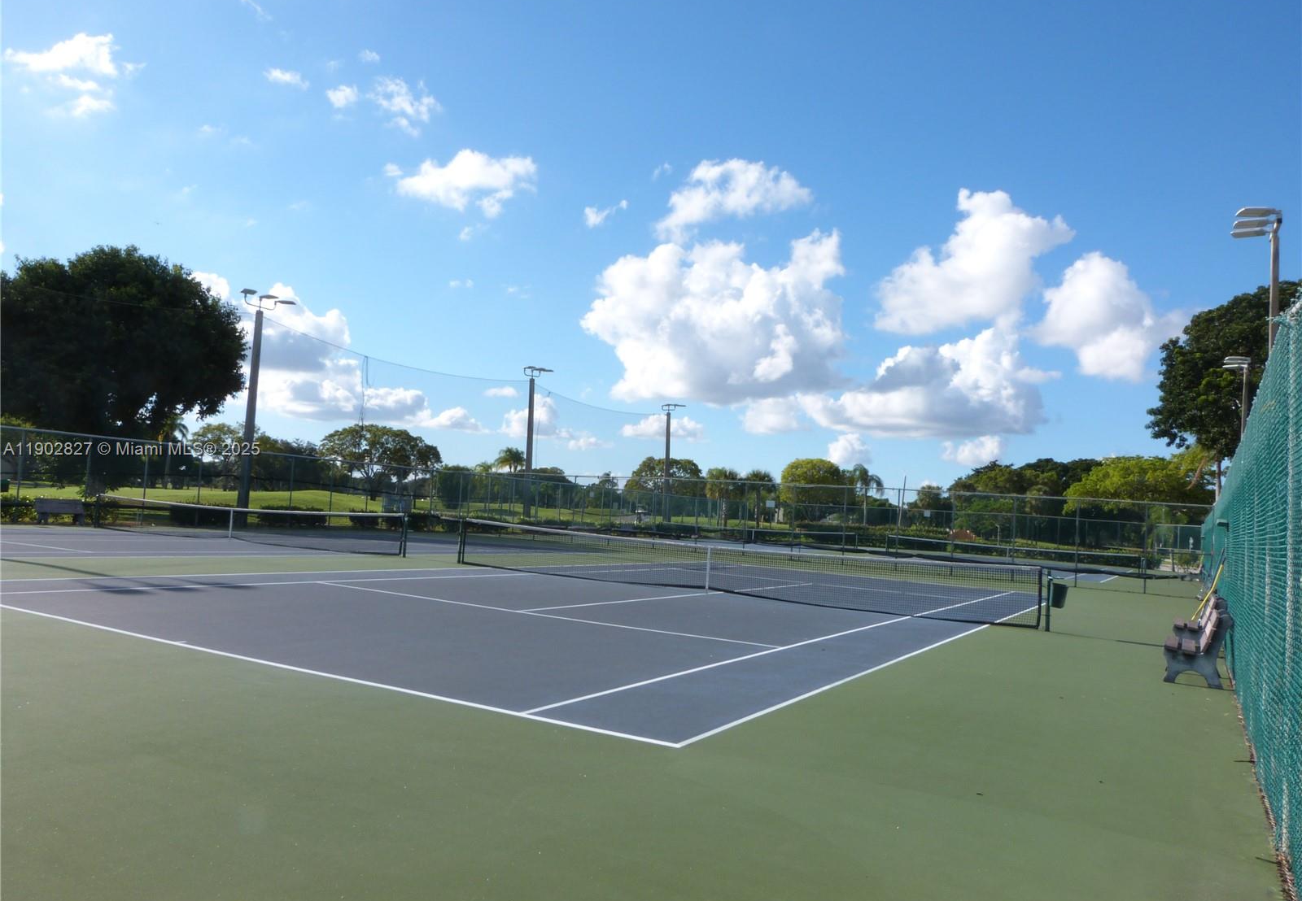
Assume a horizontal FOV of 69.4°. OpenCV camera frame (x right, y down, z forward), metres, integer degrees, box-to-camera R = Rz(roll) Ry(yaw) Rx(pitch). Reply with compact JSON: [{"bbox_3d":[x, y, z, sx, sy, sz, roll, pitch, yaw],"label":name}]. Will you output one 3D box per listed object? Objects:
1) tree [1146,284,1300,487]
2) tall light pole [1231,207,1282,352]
[{"bbox_3d":[27.536,-0.833,44.000,9.000,14.000,9.000,1,-4,32],"label":"tree"},{"bbox_3d":[14.023,-0.862,22.056,1.200,9.750,2.000,1,-4,29],"label":"tall light pole"}]

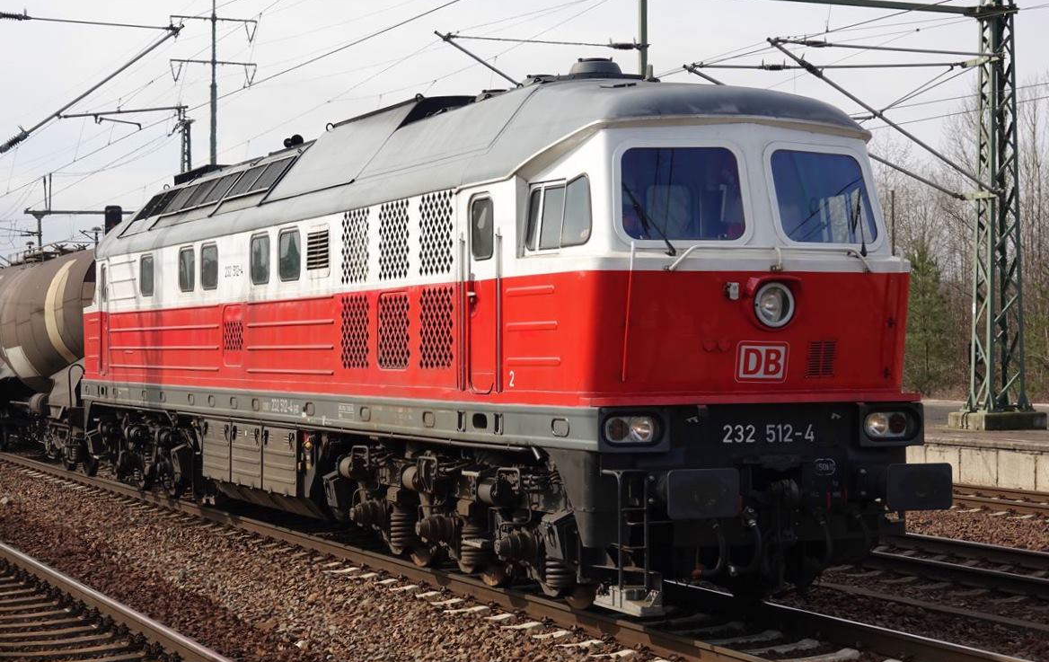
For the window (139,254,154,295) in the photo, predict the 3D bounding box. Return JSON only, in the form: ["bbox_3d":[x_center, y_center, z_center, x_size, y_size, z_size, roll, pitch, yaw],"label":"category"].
[{"bbox_3d":[-5.027,-0.736,26.527,0.060,0.555,0.790,0,-1,-23],"label":"window"}]

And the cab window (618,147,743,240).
[{"bbox_3d":[1.134,-0.993,14.418,0.925,0.718,0.060,-1,-16,-14],"label":"cab window"}]

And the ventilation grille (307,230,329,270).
[{"bbox_3d":[-2.023,-0.789,19.551,0.050,0.387,0.700,0,-1,-23],"label":"ventilation grille"}]

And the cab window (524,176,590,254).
[{"bbox_3d":[0.270,-0.861,14.583,0.060,0.538,0.907,6,-4,-32],"label":"cab window"}]

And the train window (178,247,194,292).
[{"bbox_3d":[-4.145,-0.755,24.484,0.060,0.563,0.780,0,-1,-23],"label":"train window"}]

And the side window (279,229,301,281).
[{"bbox_3d":[-2.402,-0.781,20.444,0.060,0.557,0.800,0,-1,-23],"label":"side window"}]

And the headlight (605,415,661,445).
[{"bbox_3d":[0.744,0.697,14.046,0.450,0.225,0.120,0,-1,-23],"label":"headlight"}]

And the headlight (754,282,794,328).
[{"bbox_3d":[1.787,-0.186,14.406,0.335,0.330,0.160,0,-1,-23],"label":"headlight"}]

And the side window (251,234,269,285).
[{"bbox_3d":[-2.838,-0.772,21.454,0.060,0.558,0.780,0,-1,-23],"label":"side window"}]

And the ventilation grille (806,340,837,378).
[{"bbox_3d":[2.208,0.207,14.707,0.250,0.275,0.030,0,7,-23],"label":"ventilation grille"}]

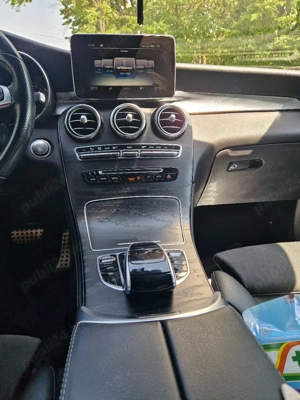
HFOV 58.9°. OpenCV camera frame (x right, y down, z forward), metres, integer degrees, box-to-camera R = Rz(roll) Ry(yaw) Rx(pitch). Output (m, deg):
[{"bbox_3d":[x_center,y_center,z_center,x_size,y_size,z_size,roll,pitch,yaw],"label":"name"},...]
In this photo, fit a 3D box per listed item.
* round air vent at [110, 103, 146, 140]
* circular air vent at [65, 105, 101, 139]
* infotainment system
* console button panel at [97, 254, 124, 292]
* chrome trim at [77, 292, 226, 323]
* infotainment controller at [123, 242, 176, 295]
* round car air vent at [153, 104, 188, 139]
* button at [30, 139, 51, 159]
[{"bbox_3d":[-0.045,-0.162,0.552,0.073,0.073,0.028,-3,3,-8],"label":"round air vent"},{"bbox_3d":[-0.137,-0.158,0.541,0.072,0.072,0.022,-3,3,-8],"label":"circular air vent"},{"bbox_3d":[-0.054,-0.280,0.565,0.213,0.124,0.024,-3,9,-8],"label":"infotainment system"},{"bbox_3d":[-0.065,0.121,0.440,0.043,0.014,0.068,-3,37,-8],"label":"console button panel"},{"bbox_3d":[0.003,0.157,0.395,0.215,0.025,0.038,-3,28,-8],"label":"chrome trim"},{"bbox_3d":[-0.001,0.109,0.427,0.073,0.042,0.098,-3,35,-8],"label":"infotainment controller"},{"bbox_3d":[0.042,-0.165,0.561,0.071,0.071,0.028,-3,3,-8],"label":"round car air vent"},{"bbox_3d":[-0.219,-0.103,0.533,0.040,0.040,0.016,-3,5,-8],"label":"button"}]

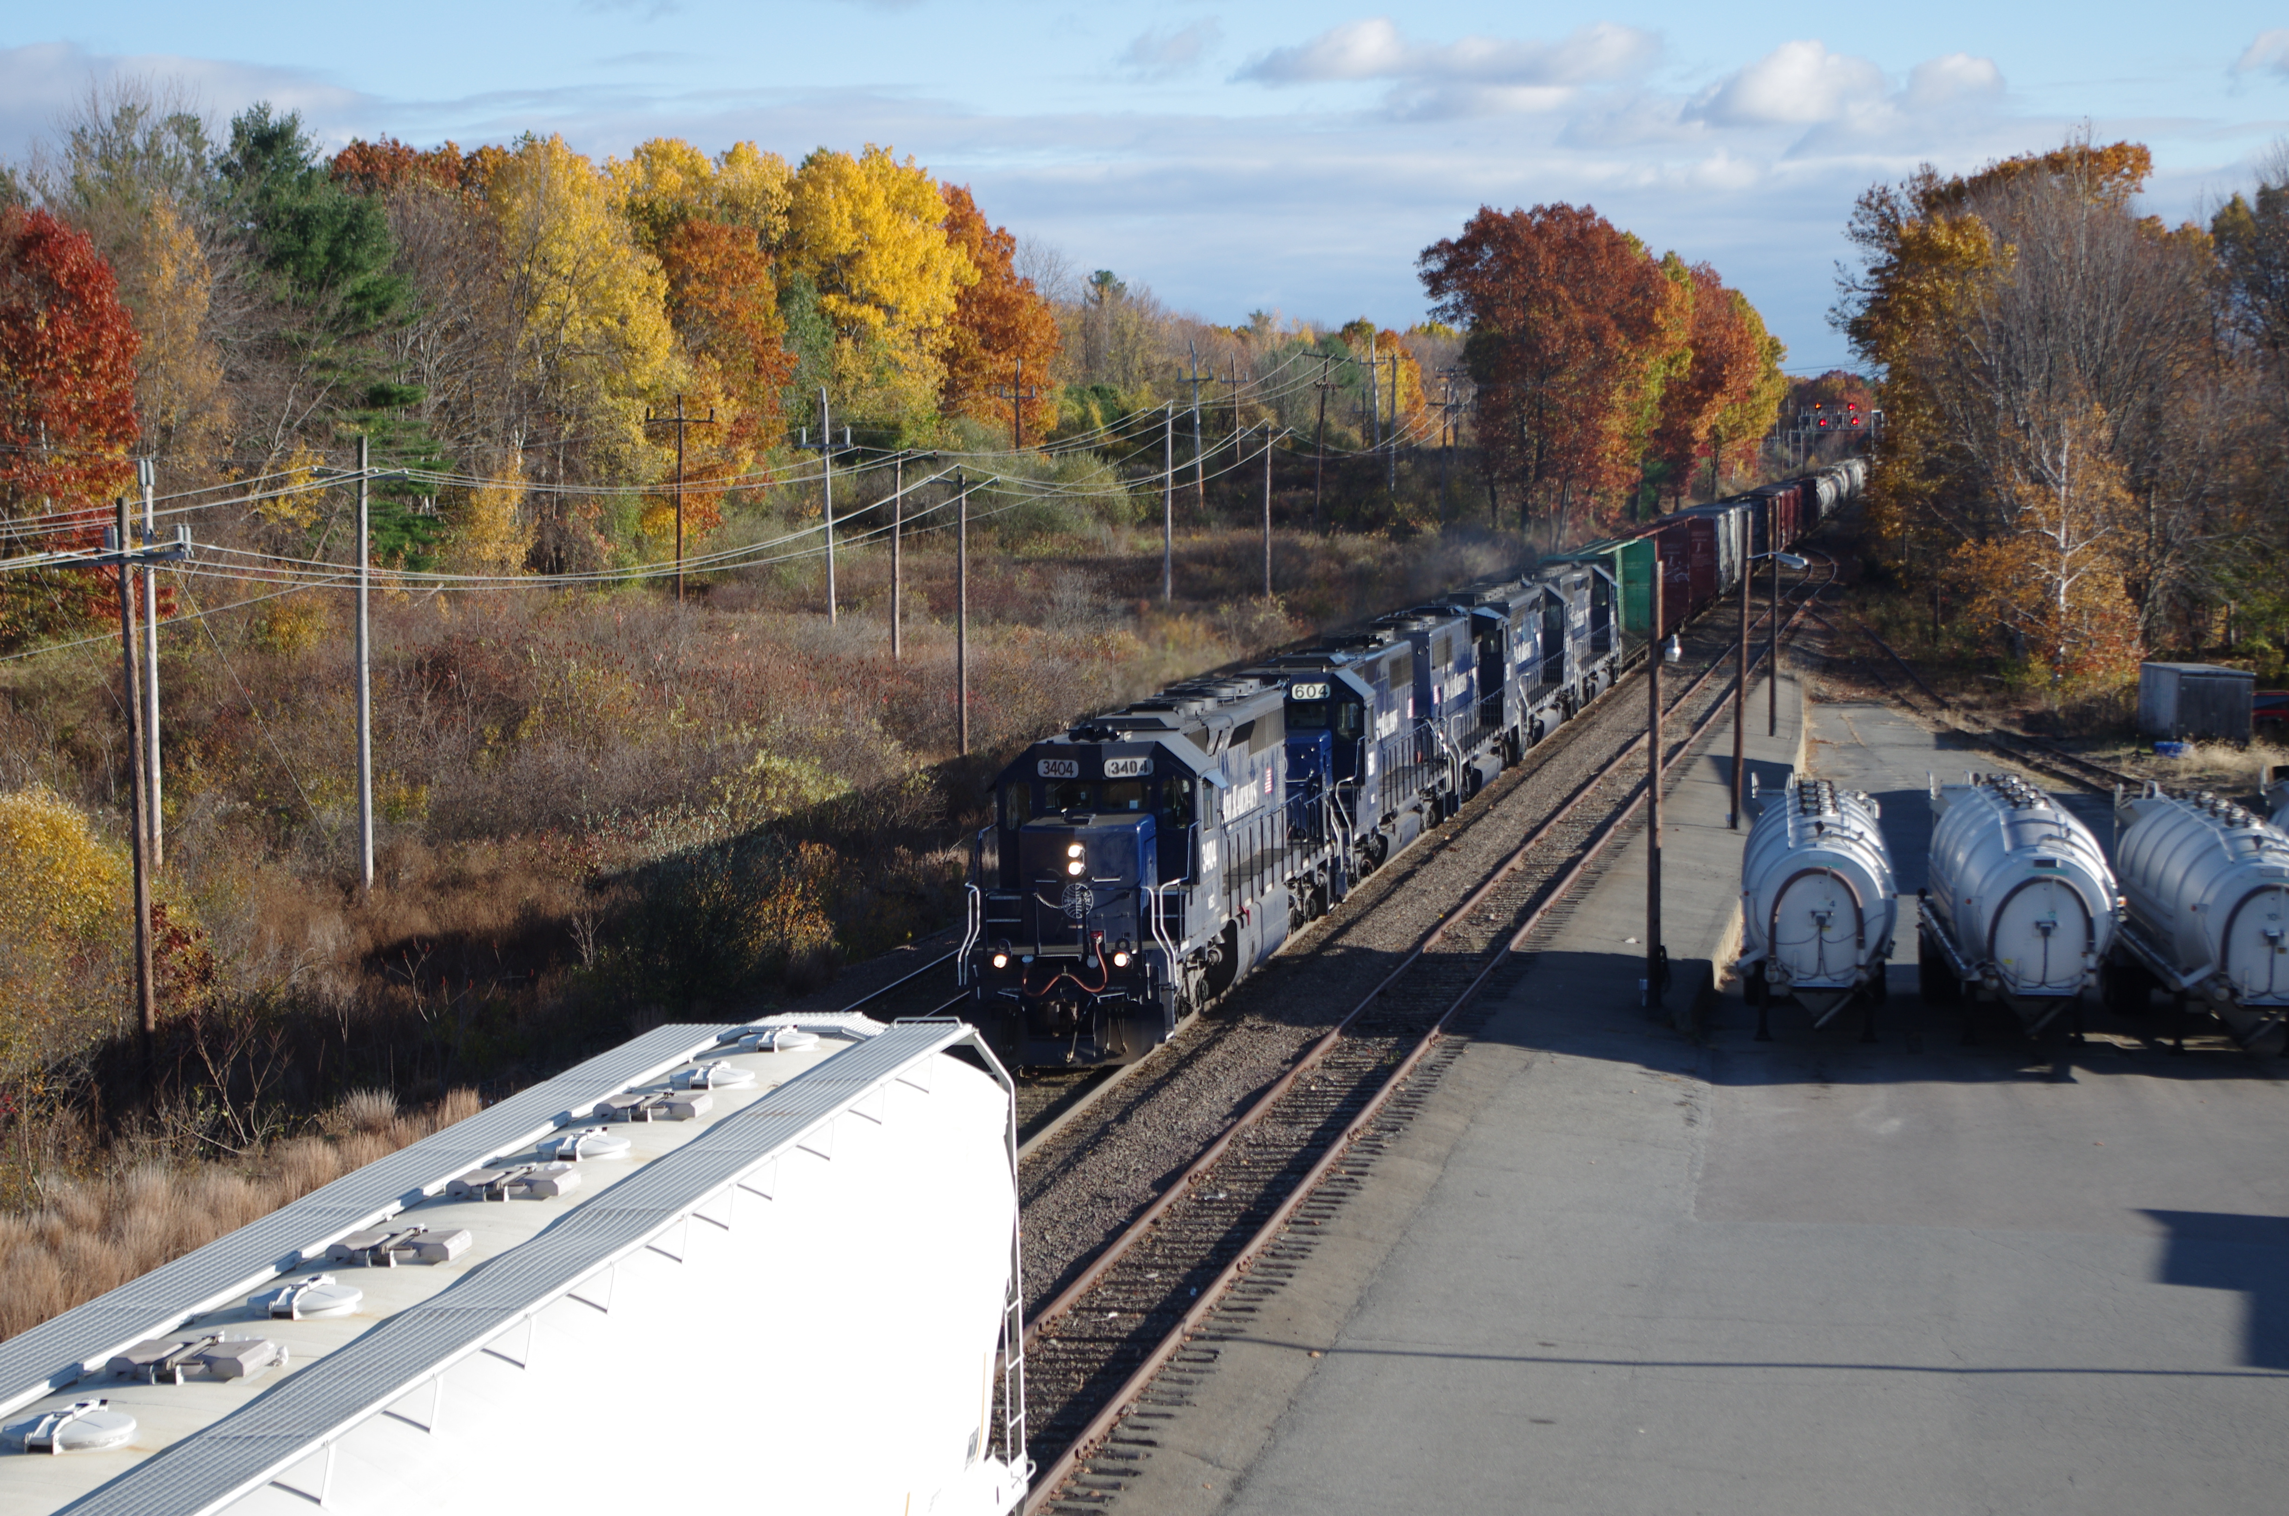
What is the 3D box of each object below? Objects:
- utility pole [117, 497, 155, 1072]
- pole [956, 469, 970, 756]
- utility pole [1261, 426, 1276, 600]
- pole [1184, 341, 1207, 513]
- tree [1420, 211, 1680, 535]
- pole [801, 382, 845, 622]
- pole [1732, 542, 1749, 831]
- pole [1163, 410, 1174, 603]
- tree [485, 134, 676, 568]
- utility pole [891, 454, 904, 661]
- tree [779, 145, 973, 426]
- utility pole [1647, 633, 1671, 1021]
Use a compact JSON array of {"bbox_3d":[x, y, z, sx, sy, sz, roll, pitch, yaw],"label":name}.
[{"bbox_3d":[-17.195,0.501,81.219,0.300,9.900,0.300,-1,4,9],"label":"utility pole"},{"bbox_3d":[-5.939,-4.604,155.658,0.330,9.660,0.310,1,4,10],"label":"pole"},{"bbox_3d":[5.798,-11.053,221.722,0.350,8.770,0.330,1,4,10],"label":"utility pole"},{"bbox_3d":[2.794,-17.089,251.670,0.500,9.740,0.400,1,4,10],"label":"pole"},{"bbox_3d":[25.818,-24.039,299.208,16.500,21.580,14.000,1,4,10],"label":"tree"},{"bbox_3d":[-11.605,-8.920,172.696,1.600,9.050,0.350,1,4,10],"label":"pole"},{"bbox_3d":[14.006,-1.911,111.625,0.280,7.200,0.280,2,4,9],"label":"pole"},{"bbox_3d":[1.160,-11.610,220.720,0.330,9.500,0.330,1,4,9],"label":"pole"},{"bbox_3d":[-27.820,-19.825,234.204,9.400,21.690,8.500,1,4,10],"label":"tree"},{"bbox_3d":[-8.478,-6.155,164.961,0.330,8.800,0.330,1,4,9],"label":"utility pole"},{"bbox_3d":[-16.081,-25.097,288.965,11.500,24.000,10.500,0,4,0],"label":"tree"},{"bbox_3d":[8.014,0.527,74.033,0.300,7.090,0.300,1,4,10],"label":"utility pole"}]

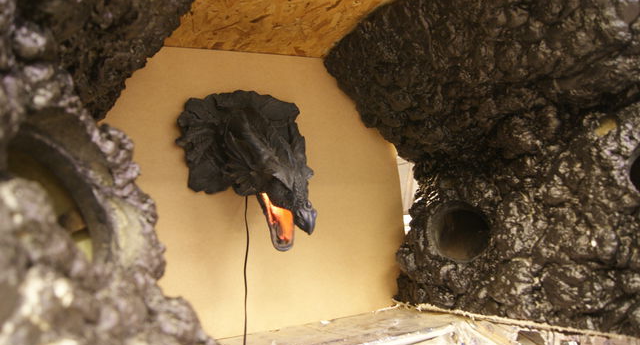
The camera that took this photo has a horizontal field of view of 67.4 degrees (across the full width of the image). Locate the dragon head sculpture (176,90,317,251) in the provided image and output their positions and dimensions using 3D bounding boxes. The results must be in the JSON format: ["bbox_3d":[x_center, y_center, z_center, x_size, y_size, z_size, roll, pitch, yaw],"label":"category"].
[{"bbox_3d":[-0.155,-0.020,1.210,0.355,0.390,0.310,-3,6,-30],"label":"dragon head sculpture"}]

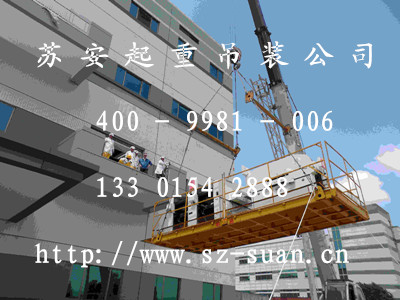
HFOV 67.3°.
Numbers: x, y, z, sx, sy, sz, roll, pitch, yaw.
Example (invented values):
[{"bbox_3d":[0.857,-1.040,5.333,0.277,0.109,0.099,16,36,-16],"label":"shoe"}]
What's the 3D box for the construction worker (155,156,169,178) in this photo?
[{"bbox_3d":[-2.097,1.111,16.149,0.600,1.730,0.550,-3,-30,9],"label":"construction worker"}]

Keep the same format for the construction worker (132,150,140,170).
[{"bbox_3d":[-3.071,0.815,14.119,0.500,1.730,0.360,20,-31,-31],"label":"construction worker"}]

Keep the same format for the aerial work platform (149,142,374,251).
[{"bbox_3d":[1.227,1.838,8.875,6.104,1.305,2.379,-25,-37,34],"label":"aerial work platform"}]

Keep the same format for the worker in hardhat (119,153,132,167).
[{"bbox_3d":[-3.297,0.710,13.069,0.650,1.050,0.650,17,-30,-27],"label":"worker in hardhat"}]

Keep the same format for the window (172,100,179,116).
[{"bbox_3d":[-1.805,-3.034,21.790,0.546,1.260,0.100,27,-38,-37],"label":"window"}]

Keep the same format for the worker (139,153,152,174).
[{"bbox_3d":[-2.618,0.949,14.113,0.660,1.760,0.360,10,-27,-15],"label":"worker"}]

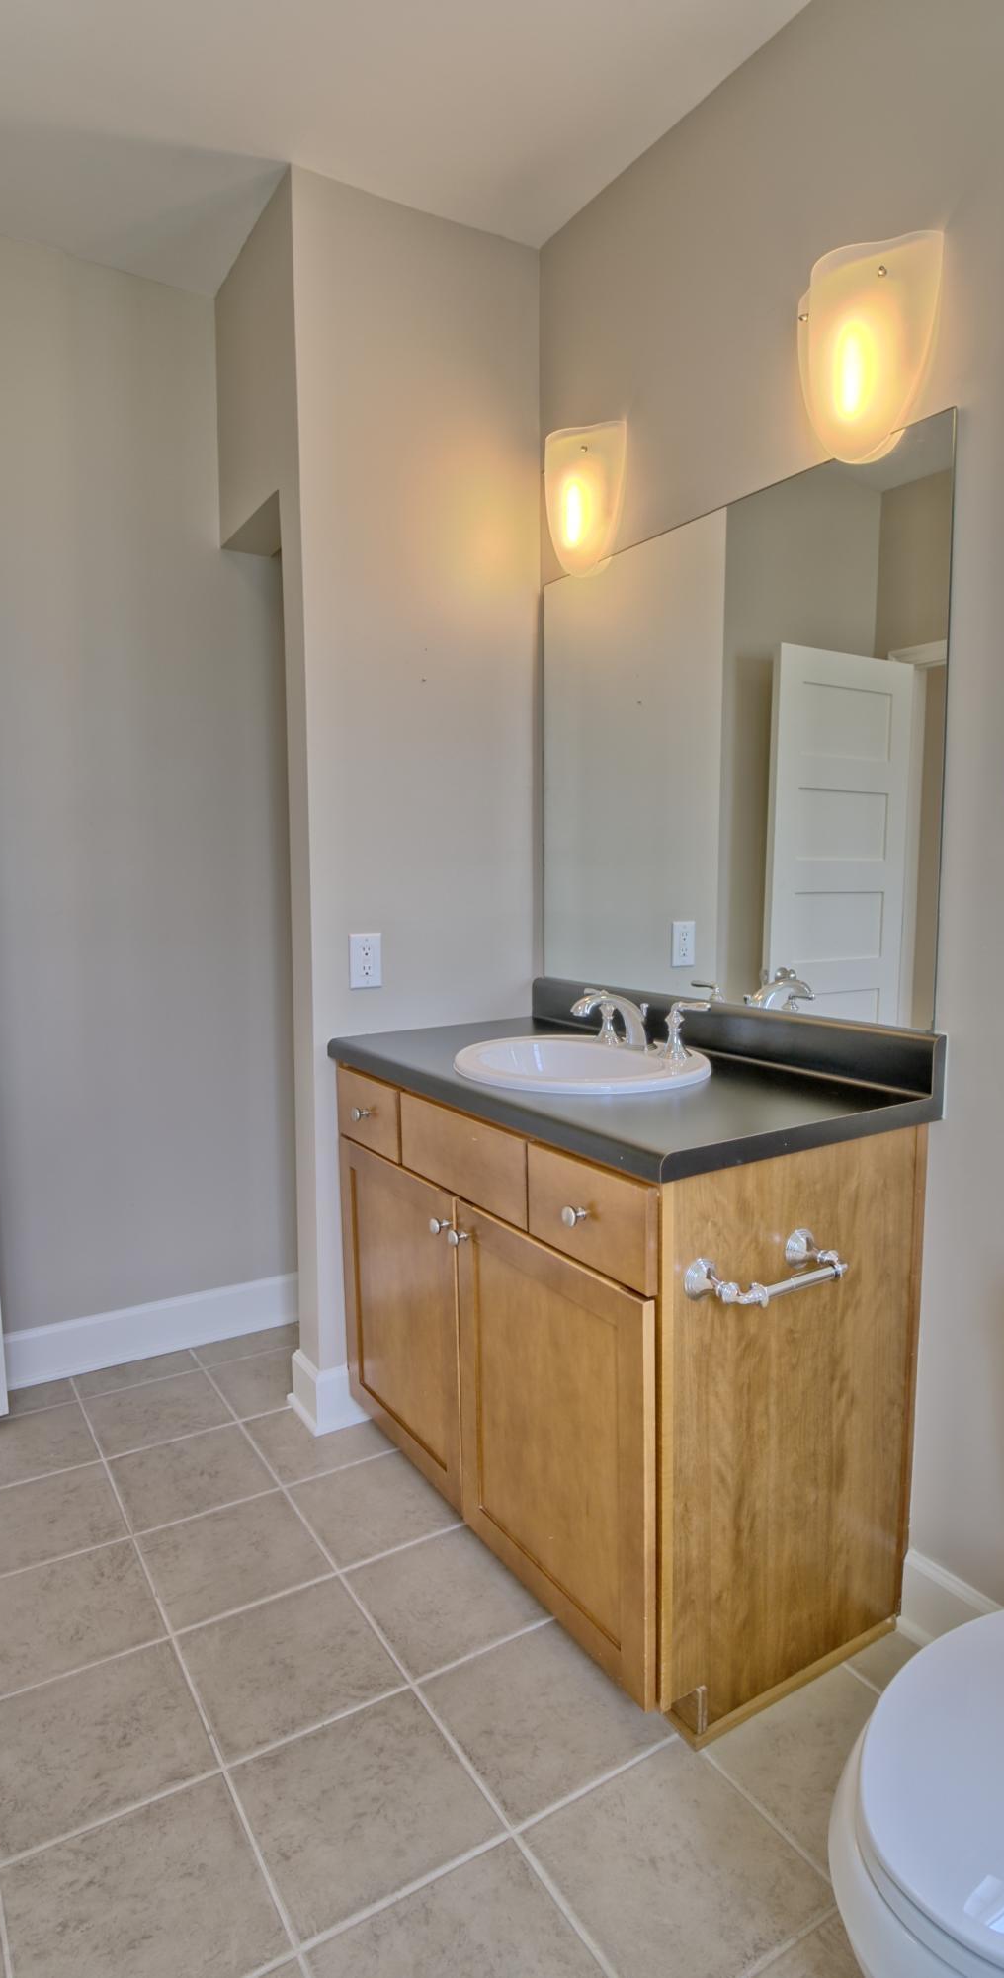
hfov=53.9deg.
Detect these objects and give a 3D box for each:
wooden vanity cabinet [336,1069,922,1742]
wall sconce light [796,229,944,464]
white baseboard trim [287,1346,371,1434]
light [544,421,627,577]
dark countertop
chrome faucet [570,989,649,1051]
[{"bbox_3d":[0.164,0.624,1.975,0.570,0.863,1.111,-4,7,-32],"label":"wooden vanity cabinet"},{"bbox_3d":[0.567,-1.011,1.588,0.110,0.297,0.234,-4,7,-32],"label":"wall sconce light"},{"bbox_3d":[-0.407,0.944,2.366,0.151,0.145,0.155,-4,7,-32],"label":"white baseboard trim"},{"bbox_3d":[0.163,-1.079,2.228,0.110,0.297,0.234,-4,7,-32],"label":"light"},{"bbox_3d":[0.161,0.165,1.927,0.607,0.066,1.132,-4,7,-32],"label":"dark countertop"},{"bbox_3d":[0.224,0.070,2.000,0.194,0.126,0.058,-4,7,-32],"label":"chrome faucet"}]

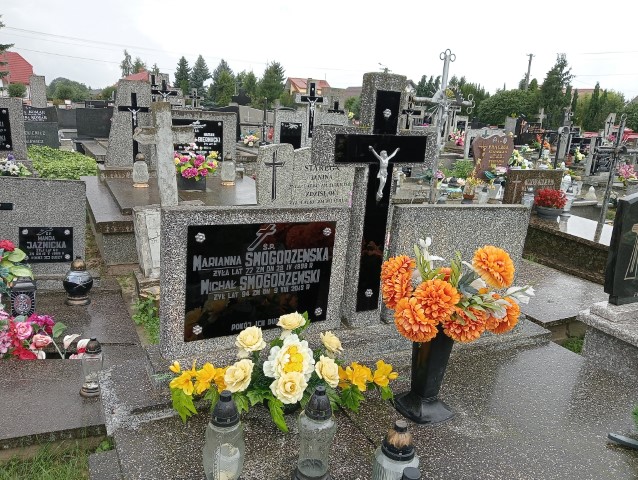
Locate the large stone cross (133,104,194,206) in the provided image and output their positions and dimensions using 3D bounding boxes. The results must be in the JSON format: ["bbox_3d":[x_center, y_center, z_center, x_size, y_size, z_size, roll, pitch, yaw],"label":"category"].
[{"bbox_3d":[-1.077,-0.596,3.600,0.390,0.710,0.135,-9,16,-29],"label":"large stone cross"}]

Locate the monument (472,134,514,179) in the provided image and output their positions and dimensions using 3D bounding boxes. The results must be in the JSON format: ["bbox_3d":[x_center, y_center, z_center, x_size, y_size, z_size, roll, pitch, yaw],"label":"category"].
[{"bbox_3d":[2.720,-1.246,7.933,0.790,0.790,0.100,-3,14,-26],"label":"monument"}]

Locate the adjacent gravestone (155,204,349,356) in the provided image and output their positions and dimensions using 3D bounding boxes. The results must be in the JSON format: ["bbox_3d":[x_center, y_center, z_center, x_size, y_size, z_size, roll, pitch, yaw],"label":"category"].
[{"bbox_3d":[-0.228,0.138,2.013,0.763,0.537,0.073,-3,16,-33],"label":"adjacent gravestone"}]

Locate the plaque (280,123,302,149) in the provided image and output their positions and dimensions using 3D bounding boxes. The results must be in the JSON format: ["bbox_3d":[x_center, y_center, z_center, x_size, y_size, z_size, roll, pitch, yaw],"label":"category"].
[{"bbox_3d":[-0.423,-1.555,7.800,0.380,0.450,0.080,-5,17,-30],"label":"plaque"}]

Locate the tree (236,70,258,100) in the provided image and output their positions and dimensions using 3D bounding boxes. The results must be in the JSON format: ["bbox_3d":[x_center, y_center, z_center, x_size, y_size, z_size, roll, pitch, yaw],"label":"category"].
[{"bbox_3d":[-6.643,-13.705,48.000,2.044,4.088,2.044,4,14,0],"label":"tree"}]

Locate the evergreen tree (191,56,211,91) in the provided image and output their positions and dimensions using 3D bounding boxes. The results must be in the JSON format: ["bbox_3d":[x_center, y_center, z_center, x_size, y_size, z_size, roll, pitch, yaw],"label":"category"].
[{"bbox_3d":[-11.928,-15.753,52.000,2.013,5.838,2.013,4,14,0],"label":"evergreen tree"}]

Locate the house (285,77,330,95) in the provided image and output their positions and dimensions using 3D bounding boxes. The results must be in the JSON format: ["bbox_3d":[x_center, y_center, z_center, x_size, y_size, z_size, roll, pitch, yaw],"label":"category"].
[{"bbox_3d":[-1.940,-22.249,85.160,7.500,8.300,9.000,16,18,43],"label":"house"}]

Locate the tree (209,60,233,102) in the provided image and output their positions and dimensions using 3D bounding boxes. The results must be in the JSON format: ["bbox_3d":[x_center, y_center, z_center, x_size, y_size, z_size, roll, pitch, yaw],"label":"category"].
[{"bbox_3d":[-8.575,-12.693,45.273,2.300,5.900,2.300,4,13,0],"label":"tree"}]

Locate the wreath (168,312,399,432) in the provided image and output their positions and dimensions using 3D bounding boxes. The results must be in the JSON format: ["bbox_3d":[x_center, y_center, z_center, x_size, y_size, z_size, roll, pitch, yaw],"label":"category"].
[{"bbox_3d":[-0.106,0.404,1.713,0.730,0.320,0.280,1,13,-13],"label":"wreath"}]

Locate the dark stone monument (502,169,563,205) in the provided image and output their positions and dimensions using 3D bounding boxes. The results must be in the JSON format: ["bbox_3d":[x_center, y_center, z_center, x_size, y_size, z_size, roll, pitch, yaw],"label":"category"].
[{"bbox_3d":[2.434,-0.571,5.853,0.880,0.480,0.100,-3,15,-28],"label":"dark stone monument"}]

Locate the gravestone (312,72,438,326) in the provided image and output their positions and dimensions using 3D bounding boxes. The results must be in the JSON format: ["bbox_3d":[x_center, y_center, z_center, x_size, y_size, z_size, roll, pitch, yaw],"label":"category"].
[{"bbox_3d":[0.218,-0.144,2.200,0.567,1.058,0.109,-5,18,-29],"label":"gravestone"}]

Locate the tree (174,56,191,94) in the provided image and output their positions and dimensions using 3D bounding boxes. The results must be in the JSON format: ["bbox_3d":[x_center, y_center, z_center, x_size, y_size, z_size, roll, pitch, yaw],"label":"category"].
[{"bbox_3d":[-13.740,-15.703,52.000,1.812,5.536,1.812,4,14,0],"label":"tree"}]

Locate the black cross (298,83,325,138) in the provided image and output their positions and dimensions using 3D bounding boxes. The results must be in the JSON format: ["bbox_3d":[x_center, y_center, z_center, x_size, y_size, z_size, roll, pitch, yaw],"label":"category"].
[{"bbox_3d":[-0.108,-1.998,8.000,0.410,0.860,0.070,-5,17,-30],"label":"black cross"}]

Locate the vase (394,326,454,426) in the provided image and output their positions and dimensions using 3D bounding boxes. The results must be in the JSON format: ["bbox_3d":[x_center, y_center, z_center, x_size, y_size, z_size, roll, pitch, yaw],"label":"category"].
[{"bbox_3d":[0.377,0.431,1.761,0.155,0.310,0.155,-4,15,-30],"label":"vase"}]

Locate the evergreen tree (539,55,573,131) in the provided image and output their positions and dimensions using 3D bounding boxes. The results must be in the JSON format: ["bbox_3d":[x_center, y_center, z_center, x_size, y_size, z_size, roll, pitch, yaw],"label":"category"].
[{"bbox_3d":[14.588,-8.293,32.206,2.000,6.200,2.000,4,13,0],"label":"evergreen tree"}]

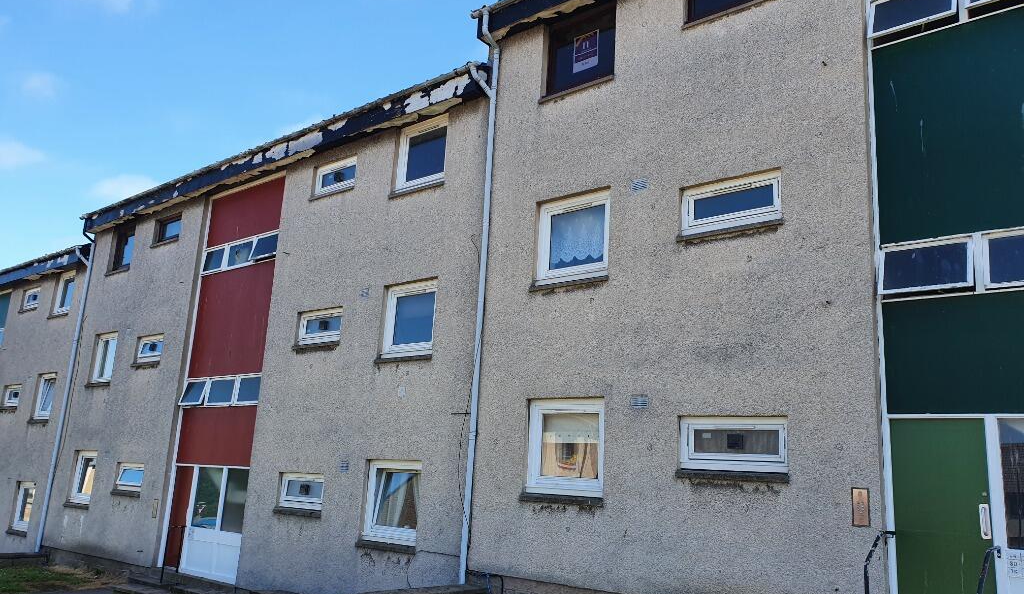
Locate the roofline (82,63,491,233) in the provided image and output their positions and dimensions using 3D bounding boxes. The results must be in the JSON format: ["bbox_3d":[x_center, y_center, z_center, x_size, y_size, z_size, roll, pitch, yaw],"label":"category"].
[{"bbox_3d":[-5.935,-2.672,16.225,14.100,0.424,0.150,-8,-17,38],"label":"roofline"}]

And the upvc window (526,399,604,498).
[{"bbox_3d":[0.721,1.919,9.849,1.210,1.198,0.100,-8,-17,38],"label":"upvc window"}]

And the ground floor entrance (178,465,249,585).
[{"bbox_3d":[-5.542,4.245,14.482,2.090,2.002,0.080,-8,-17,38],"label":"ground floor entrance"}]

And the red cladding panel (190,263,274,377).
[{"bbox_3d":[-5.539,0.479,15.210,2.853,2.142,0.063,-7,-16,39],"label":"red cladding panel"}]

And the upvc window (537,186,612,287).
[{"bbox_3d":[0.864,-0.785,10.494,1.202,1.206,0.100,-8,-17,38],"label":"upvc window"}]

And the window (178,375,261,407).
[{"bbox_3d":[-5.725,1.877,15.277,2.861,0.591,0.100,-8,-17,38],"label":"window"}]

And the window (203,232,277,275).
[{"bbox_3d":[-5.485,-0.867,15.532,2.947,0.627,0.105,-7,-16,39],"label":"window"}]

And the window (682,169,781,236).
[{"bbox_3d":[2.517,-1.044,8.787,1.191,0.596,0.094,-7,-16,39],"label":"window"}]

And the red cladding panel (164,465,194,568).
[{"bbox_3d":[-6.608,4.371,15.348,0.742,1.960,0.060,-8,-17,38],"label":"red cladding panel"}]

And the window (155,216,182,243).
[{"bbox_3d":[-7.757,-1.513,17.592,1.181,0.585,0.094,-7,-16,39],"label":"window"}]

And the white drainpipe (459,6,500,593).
[{"bbox_3d":[-0.504,-0.300,10.748,0.230,8.214,0.345,-7,-16,39],"label":"white drainpipe"}]

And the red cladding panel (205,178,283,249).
[{"bbox_3d":[-5.419,-1.699,15.703,2.853,1.097,0.063,-7,-16,39],"label":"red cladding panel"}]

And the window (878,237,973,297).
[{"bbox_3d":[3.945,-0.305,7.343,0.810,0.529,0.073,-7,-25,39],"label":"window"}]

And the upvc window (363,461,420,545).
[{"bbox_3d":[-1.753,3.086,11.582,1.202,1.182,0.100,-8,-17,38],"label":"upvc window"}]

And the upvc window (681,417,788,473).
[{"bbox_3d":[2.465,1.624,8.478,1.235,0.579,0.100,-8,-17,38],"label":"upvc window"}]

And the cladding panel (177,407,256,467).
[{"bbox_3d":[-5.751,2.713,15.075,2.828,1.121,0.060,-8,-17,38],"label":"cladding panel"}]

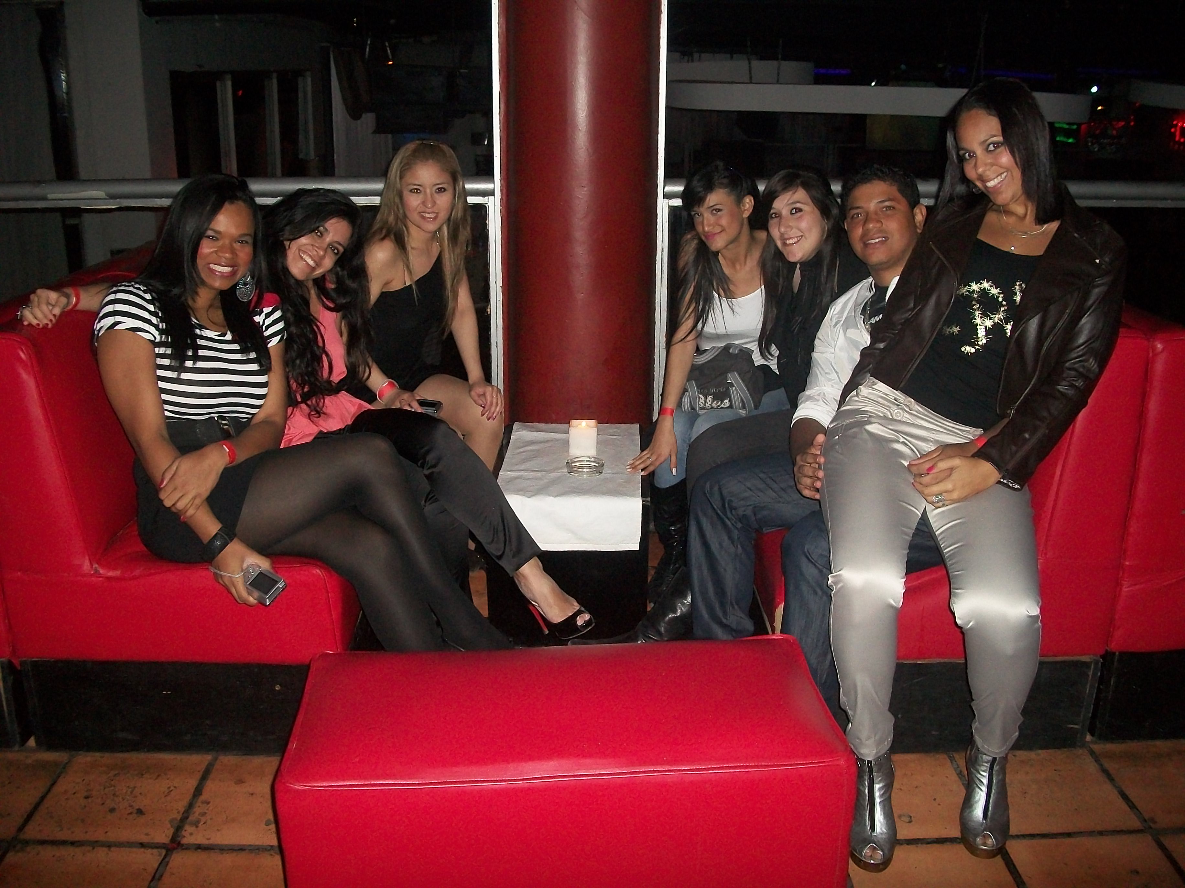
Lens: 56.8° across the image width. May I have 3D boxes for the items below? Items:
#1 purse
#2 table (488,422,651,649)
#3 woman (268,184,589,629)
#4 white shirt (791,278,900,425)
[{"bbox_3d":[0.335,-0.174,2.890,0.235,0.180,0.120,5,19,15],"label":"purse"},{"bbox_3d":[-0.061,0.233,3.027,0.410,0.430,0.620,0,18,1],"label":"table"},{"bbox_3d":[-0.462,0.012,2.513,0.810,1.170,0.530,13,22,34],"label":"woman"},{"bbox_3d":[0.644,-0.142,2.496,0.460,0.520,0.340,15,24,38],"label":"white shirt"}]

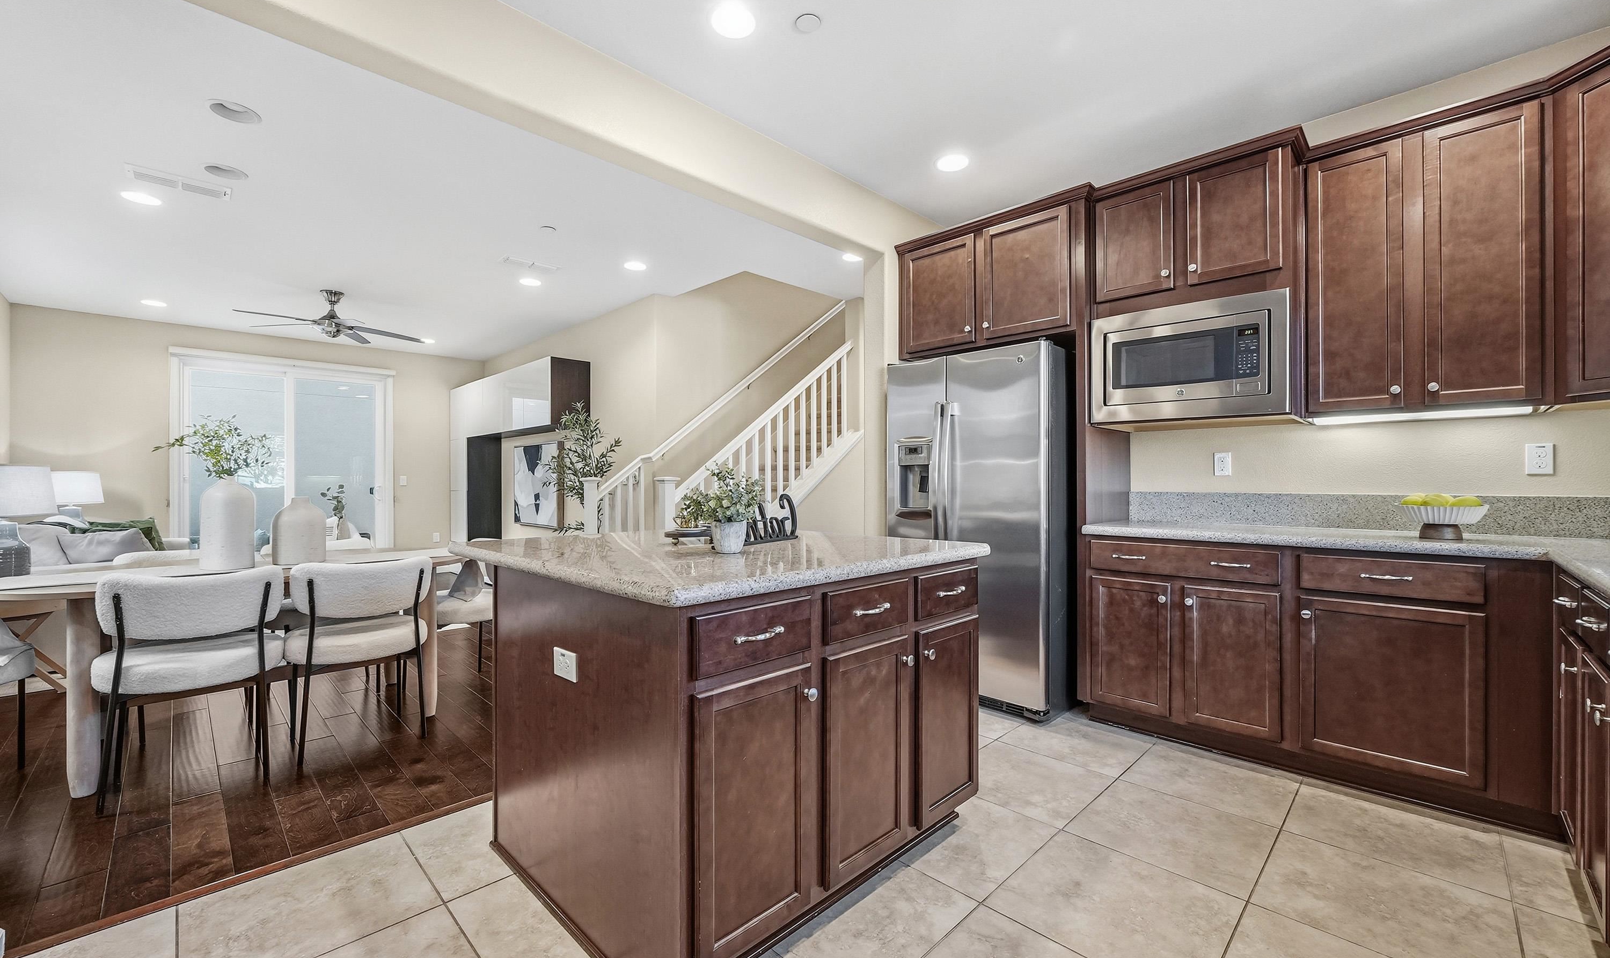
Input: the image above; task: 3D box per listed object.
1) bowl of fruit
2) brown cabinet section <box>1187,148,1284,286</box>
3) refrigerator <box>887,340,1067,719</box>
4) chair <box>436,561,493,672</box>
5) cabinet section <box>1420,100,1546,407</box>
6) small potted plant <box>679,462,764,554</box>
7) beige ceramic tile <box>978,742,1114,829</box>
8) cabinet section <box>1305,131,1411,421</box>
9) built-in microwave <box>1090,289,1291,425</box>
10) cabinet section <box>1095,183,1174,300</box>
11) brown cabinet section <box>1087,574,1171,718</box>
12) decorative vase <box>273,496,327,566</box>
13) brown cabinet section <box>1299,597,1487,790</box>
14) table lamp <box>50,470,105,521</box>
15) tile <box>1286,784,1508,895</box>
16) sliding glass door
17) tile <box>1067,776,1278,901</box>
[{"bbox_3d":[2.291,0.136,2.262,0.235,0.165,0.235,0,-1,-45],"label":"bowl of fruit"},{"bbox_3d":[1.784,-1.073,2.605,0.024,0.474,0.325,1,-1,-45],"label":"brown cabinet section"},{"bbox_3d":[0.984,0.244,3.407,0.765,1.777,0.898,0,0,-45],"label":"refrigerator"},{"bbox_3d":[-1.945,0.761,3.474,0.540,0.800,0.540,0,-1,-45],"label":"chair"},{"bbox_3d":[2.440,-0.789,2.262,0.024,1.025,0.286,1,-1,-45],"label":"cabinet section"},{"bbox_3d":[-0.256,0.075,1.920,0.250,0.274,0.250,0,0,0],"label":"small potted plant"},{"bbox_3d":[0.847,1.159,2.416,0.506,0.010,0.503,0,-1,-45],"label":"beige ceramic tile"},{"bbox_3d":[2.196,-0.788,2.507,0.024,1.027,0.290,1,-1,-45],"label":"cabinet section"},{"bbox_3d":[1.781,-0.501,2.858,0.450,0.487,0.750,0,-1,-45],"label":"built-in microwave"},{"bbox_3d":[1.513,-1.075,2.878,0.024,0.475,0.323,1,-1,-45],"label":"cabinet section"},{"bbox_3d":[1.455,0.740,2.799,0.024,0.576,0.327,1,-1,-45],"label":"brown cabinet section"},{"bbox_3d":[-2.409,0.243,2.982,0.205,0.315,0.205,0,-1,-45],"label":"decorative vase"},{"bbox_3d":[2.045,0.728,2.204,0.024,0.567,0.474,1,-1,-45],"label":"brown cabinet section"},{"bbox_3d":[-6.630,0.242,5.677,0.390,0.620,0.390,0,0,-45],"label":"table lamp"},{"bbox_3d":[1.884,1.132,2.011,0.490,0.010,0.496,0,0,-45],"label":"tile"},{"bbox_3d":[-5.810,-0.083,7.124,1.970,2.462,0.120,0,0,-45],"label":"sliding glass door"},{"bbox_3d":[1.203,1.156,2.057,0.506,0.010,0.503,0,-1,-45],"label":"tile"}]

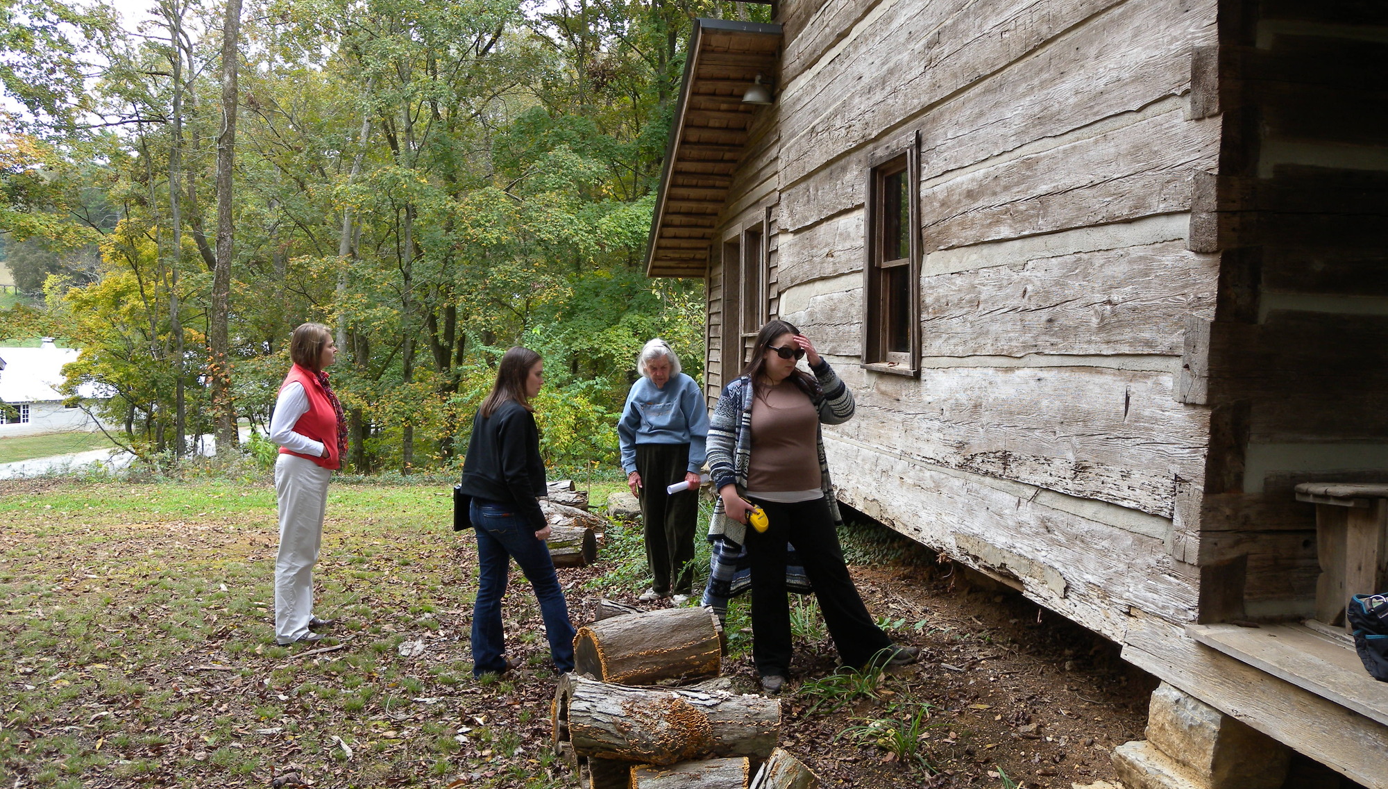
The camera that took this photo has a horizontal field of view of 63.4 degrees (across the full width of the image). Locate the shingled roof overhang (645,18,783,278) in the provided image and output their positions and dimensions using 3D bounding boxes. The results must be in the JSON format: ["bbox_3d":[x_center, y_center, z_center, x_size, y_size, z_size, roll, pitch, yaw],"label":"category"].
[{"bbox_3d":[0.077,-2.301,12.027,0.680,1.950,5.000,1,2,-7],"label":"shingled roof overhang"}]

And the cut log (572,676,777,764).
[{"bbox_3d":[-0.067,1.078,3.724,0.690,0.270,0.260,0,4,2],"label":"cut log"}]

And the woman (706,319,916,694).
[{"bbox_3d":[0.529,0.499,5.140,0.900,1.620,0.520,1,2,-15],"label":"woman"}]

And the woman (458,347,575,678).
[{"bbox_3d":[-0.855,0.550,5.351,0.500,1.575,0.500,-3,5,-33],"label":"woman"}]

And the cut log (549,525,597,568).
[{"bbox_3d":[-0.920,1.023,7.591,0.500,0.250,0.250,2,2,16],"label":"cut log"}]

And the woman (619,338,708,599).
[{"bbox_3d":[-0.174,0.454,6.548,0.540,1.540,0.400,0,4,7],"label":"woman"}]

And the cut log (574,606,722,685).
[{"bbox_3d":[-0.193,1.100,4.922,0.580,0.285,0.285,-1,3,-31],"label":"cut log"}]

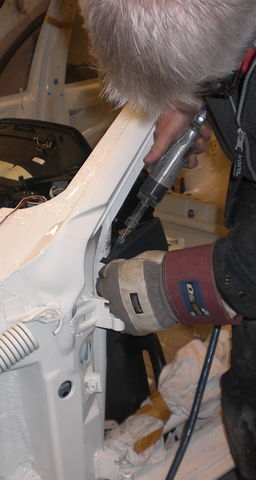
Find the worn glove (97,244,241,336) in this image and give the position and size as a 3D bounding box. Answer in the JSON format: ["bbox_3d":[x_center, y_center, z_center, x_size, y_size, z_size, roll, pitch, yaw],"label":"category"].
[{"bbox_3d":[0.055,0.069,0.910,0.195,0.118,0.110,-7,7,12],"label":"worn glove"}]

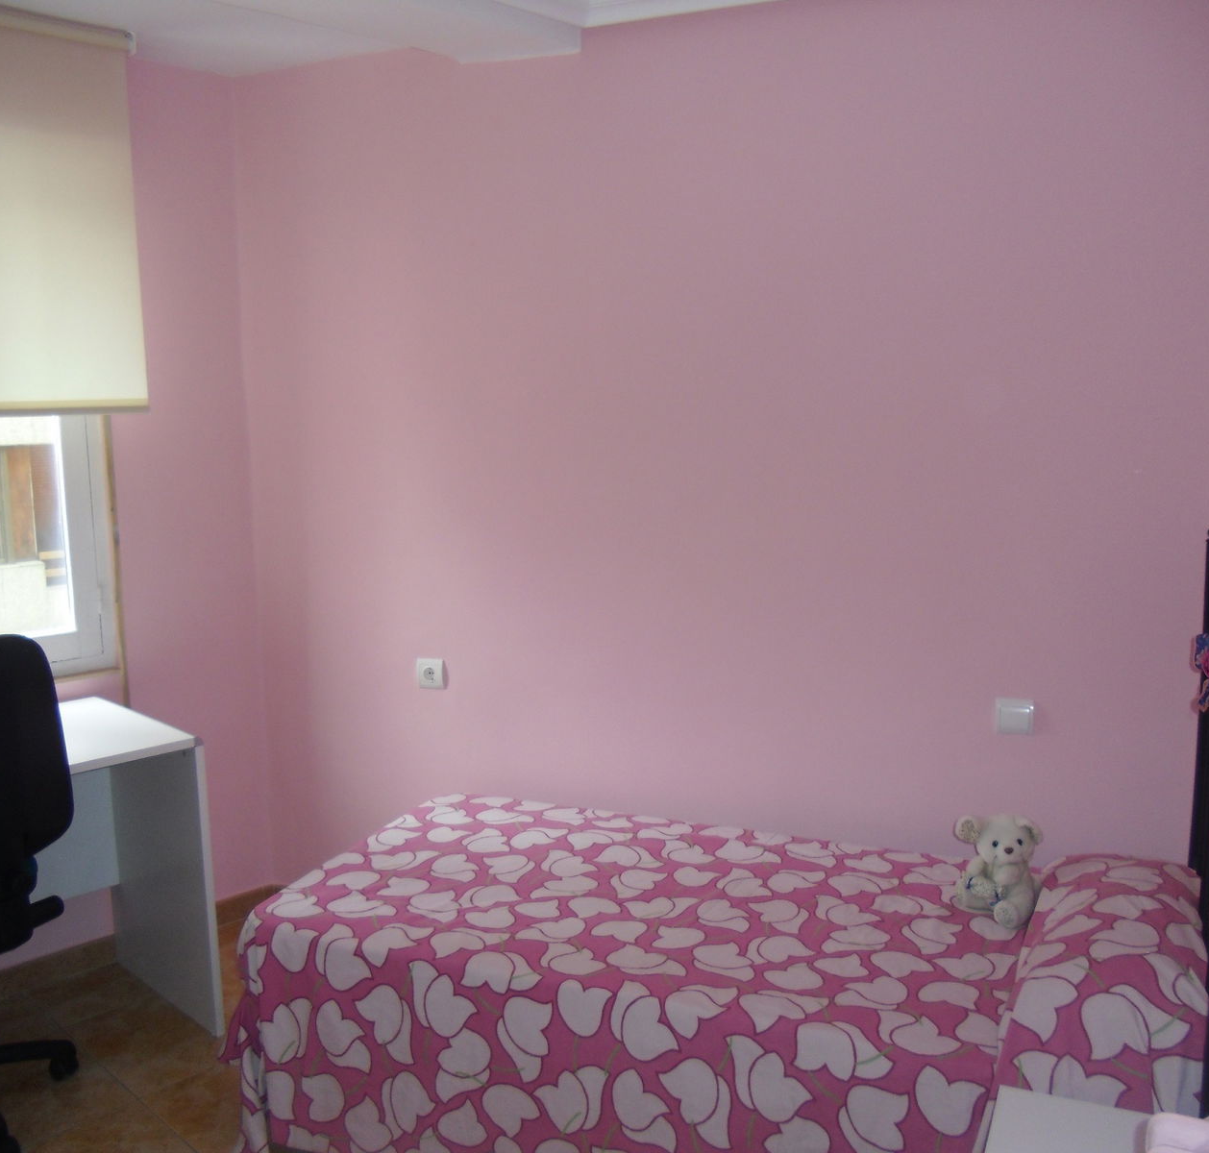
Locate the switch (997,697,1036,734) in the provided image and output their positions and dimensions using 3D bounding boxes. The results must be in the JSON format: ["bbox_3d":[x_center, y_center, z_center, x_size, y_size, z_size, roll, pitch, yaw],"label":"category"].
[{"bbox_3d":[0.915,0.316,2.674,0.083,0.083,0.014,3,10,23],"label":"switch"}]

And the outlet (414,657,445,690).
[{"bbox_3d":[-0.478,0.268,3.279,0.083,0.083,0.014,3,10,23],"label":"outlet"}]

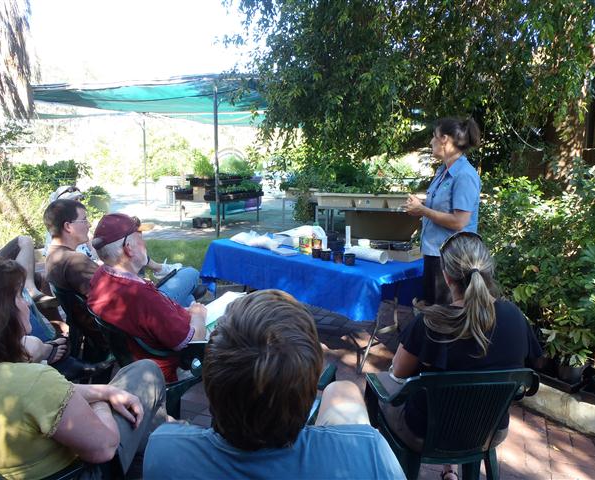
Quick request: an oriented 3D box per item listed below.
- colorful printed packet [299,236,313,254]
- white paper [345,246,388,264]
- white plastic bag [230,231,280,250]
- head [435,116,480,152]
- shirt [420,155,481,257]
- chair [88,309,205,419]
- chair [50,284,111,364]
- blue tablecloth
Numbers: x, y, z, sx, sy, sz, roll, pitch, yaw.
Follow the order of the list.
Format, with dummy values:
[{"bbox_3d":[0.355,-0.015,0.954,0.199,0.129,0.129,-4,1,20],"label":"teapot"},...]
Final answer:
[{"bbox_3d":[0.066,0.046,4.182,0.095,0.125,0.095,-8,13,-43],"label":"colorful printed packet"},{"bbox_3d":[0.517,0.105,3.950,0.090,0.090,0.389,-8,13,-42],"label":"white paper"},{"bbox_3d":[-0.347,-0.015,4.587,0.300,0.100,0.580,-8,13,-43],"label":"white plastic bag"},{"bbox_3d":[0.980,-0.638,3.187,0.270,0.240,0.180,1,9,0],"label":"head"},{"bbox_3d":[0.963,-0.217,3.256,0.290,0.640,0.420,0,9,-7],"label":"shirt"},{"bbox_3d":[-0.659,0.714,2.551,0.560,0.790,0.560,-7,12,-41],"label":"chair"},{"bbox_3d":[-1.028,0.638,2.985,0.560,0.790,0.560,-8,13,-44],"label":"chair"},{"bbox_3d":[0.154,0.236,4.268,0.820,0.300,1.920,-8,13,-43],"label":"blue tablecloth"}]

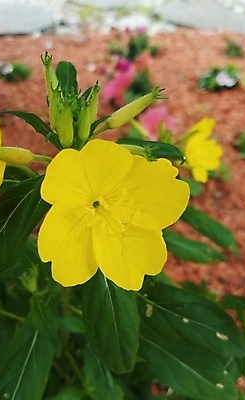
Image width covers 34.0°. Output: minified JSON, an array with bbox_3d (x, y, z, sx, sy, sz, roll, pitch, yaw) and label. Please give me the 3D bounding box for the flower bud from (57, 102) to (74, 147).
[{"bbox_3d":[-0.026,-0.034,0.180,0.008,0.022,0.008,0,22,0],"label":"flower bud"}]

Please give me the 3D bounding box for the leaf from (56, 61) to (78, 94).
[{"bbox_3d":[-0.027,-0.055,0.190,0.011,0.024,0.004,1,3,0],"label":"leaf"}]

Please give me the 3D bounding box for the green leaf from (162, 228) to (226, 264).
[{"bbox_3d":[0.046,0.029,0.270,0.052,0.009,0.018,28,65,6],"label":"green leaf"}]

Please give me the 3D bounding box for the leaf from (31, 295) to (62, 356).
[{"bbox_3d":[-0.048,0.079,0.250,0.014,0.040,0.008,-21,0,-1],"label":"leaf"}]

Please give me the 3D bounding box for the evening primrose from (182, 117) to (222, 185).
[{"bbox_3d":[0.066,-0.042,0.330,0.024,0.046,0.038,0,32,38],"label":"evening primrose"}]

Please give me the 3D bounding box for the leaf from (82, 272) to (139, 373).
[{"bbox_3d":[-0.005,0.056,0.190,0.025,0.009,0.053,-17,81,-4],"label":"leaf"}]

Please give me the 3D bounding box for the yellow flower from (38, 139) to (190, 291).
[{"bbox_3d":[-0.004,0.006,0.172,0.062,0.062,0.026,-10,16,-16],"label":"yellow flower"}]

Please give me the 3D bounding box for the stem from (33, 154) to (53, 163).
[{"bbox_3d":[-0.035,-0.018,0.180,0.010,0.003,0.003,8,73,-6],"label":"stem"}]

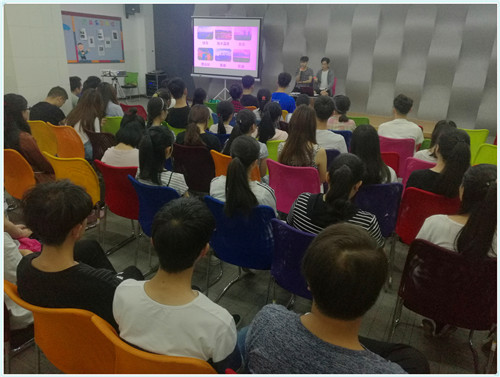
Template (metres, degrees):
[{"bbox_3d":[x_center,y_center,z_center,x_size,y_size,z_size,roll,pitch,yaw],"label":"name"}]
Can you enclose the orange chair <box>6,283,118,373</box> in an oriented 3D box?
[{"bbox_3d":[-0.608,0.714,1.677,0.480,0.830,0.550,11,22,21],"label":"orange chair"}]

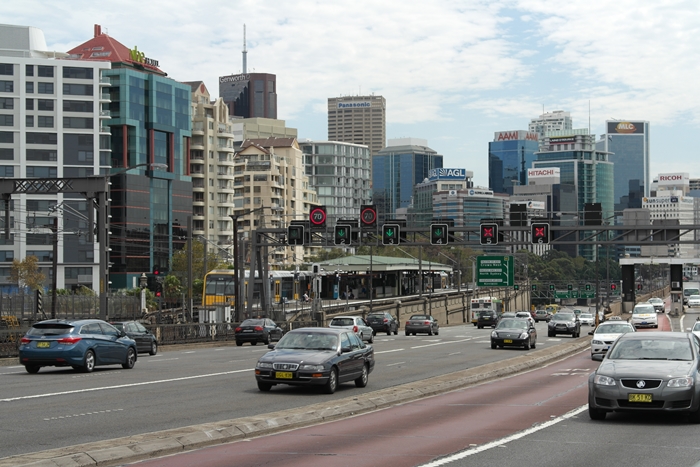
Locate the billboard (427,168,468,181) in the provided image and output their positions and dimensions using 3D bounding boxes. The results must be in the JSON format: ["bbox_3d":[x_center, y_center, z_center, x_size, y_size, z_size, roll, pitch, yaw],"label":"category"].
[{"bbox_3d":[54.700,-32.500,839.700,15.900,6.400,15.900,0,-2,-15],"label":"billboard"}]

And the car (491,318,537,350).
[{"bbox_3d":[7.820,4.800,71.600,1.800,1.480,4.880,-1,-3,12],"label":"car"}]

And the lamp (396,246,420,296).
[{"bbox_3d":[5.792,3.829,147.000,2.500,5.600,0.350,-1,-1,11],"label":"lamp"}]

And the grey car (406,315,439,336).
[{"bbox_3d":[4.860,6.170,100.600,1.780,1.400,4.570,-1,-3,11],"label":"grey car"}]

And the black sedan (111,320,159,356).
[{"bbox_3d":[-9.344,4.352,61.928,1.770,1.457,4.325,-1,-3,14],"label":"black sedan"}]

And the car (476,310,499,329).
[{"bbox_3d":[13.349,8.259,143.367,1.820,1.692,4.576,-1,-3,11],"label":"car"}]

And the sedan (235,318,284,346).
[{"bbox_3d":[-4.770,5.205,79.000,1.780,1.430,4.600,-1,-3,11],"label":"sedan"}]

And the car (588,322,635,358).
[{"bbox_3d":[10.690,4.250,60.200,1.860,1.460,4.920,-1,-3,12],"label":"car"}]

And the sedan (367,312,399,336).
[{"bbox_3d":[2.308,6.490,107.040,1.762,1.560,4.445,-1,-3,12],"label":"sedan"}]

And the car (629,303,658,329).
[{"bbox_3d":[21.370,5.980,108.300,1.820,1.760,4.780,-1,-3,12],"label":"car"}]

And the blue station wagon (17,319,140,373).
[{"bbox_3d":[-7.574,3.152,42.416,1.815,1.476,4.775,-2,-3,15],"label":"blue station wagon"}]

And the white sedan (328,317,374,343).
[{"bbox_3d":[0.125,5.052,78.393,1.686,1.436,4.175,-1,-3,14],"label":"white sedan"}]

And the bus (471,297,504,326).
[{"bbox_3d":[15.770,8.940,170.900,2.500,3.200,12.000,-1,-3,11],"label":"bus"}]

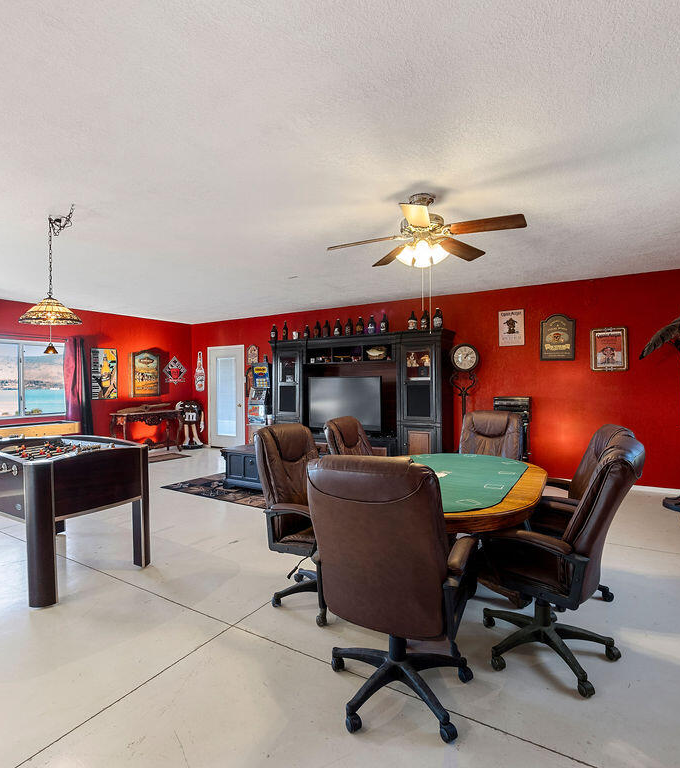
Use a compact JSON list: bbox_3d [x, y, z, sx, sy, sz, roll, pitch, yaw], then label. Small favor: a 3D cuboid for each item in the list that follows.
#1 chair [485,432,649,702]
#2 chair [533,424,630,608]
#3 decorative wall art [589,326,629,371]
[{"bbox_3d":[1.032,0.790,2.026,0.737,1.076,0.658,-1,0,38],"label":"chair"},{"bbox_3d":[1.405,0.781,2.659,0.737,1.076,0.658,-1,0,26],"label":"chair"},{"bbox_3d":[3.359,-0.429,5.165,0.392,0.535,0.040,0,0,30],"label":"decorative wall art"}]

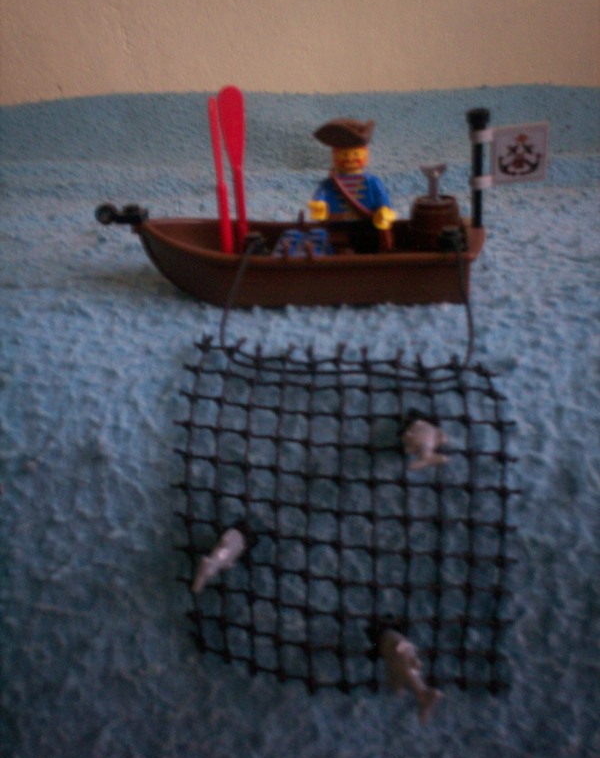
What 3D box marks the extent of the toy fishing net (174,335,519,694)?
[{"bbox_3d":[0.012,0.036,0.223,0.087,0.094,0.015,0,-13,0],"label":"toy fishing net"}]

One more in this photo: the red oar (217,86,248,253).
[{"bbox_3d":[-0.020,-0.059,0.258,0.008,0.058,0.004,1,28,6],"label":"red oar"}]

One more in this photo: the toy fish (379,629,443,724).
[{"bbox_3d":[0.029,0.077,0.216,0.010,0.025,0.007,-36,-1,31],"label":"toy fish"}]

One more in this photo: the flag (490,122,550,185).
[{"bbox_3d":[0.067,-0.069,0.255,0.018,0.018,0.003,-7,27,-4],"label":"flag"}]

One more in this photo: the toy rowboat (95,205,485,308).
[{"bbox_3d":[-0.003,-0.039,0.267,0.122,0.025,0.040,1,28,6],"label":"toy rowboat"}]

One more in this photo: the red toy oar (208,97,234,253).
[{"bbox_3d":[-0.024,-0.057,0.252,0.004,0.056,0.008,-1,28,7],"label":"red toy oar"}]

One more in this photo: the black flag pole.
[{"bbox_3d":[0.055,-0.063,0.254,0.007,0.036,0.007,-1,28,8],"label":"black flag pole"}]

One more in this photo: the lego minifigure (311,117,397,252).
[{"bbox_3d":[0.016,-0.057,0.256,0.025,0.042,0.017,1,28,6],"label":"lego minifigure"}]

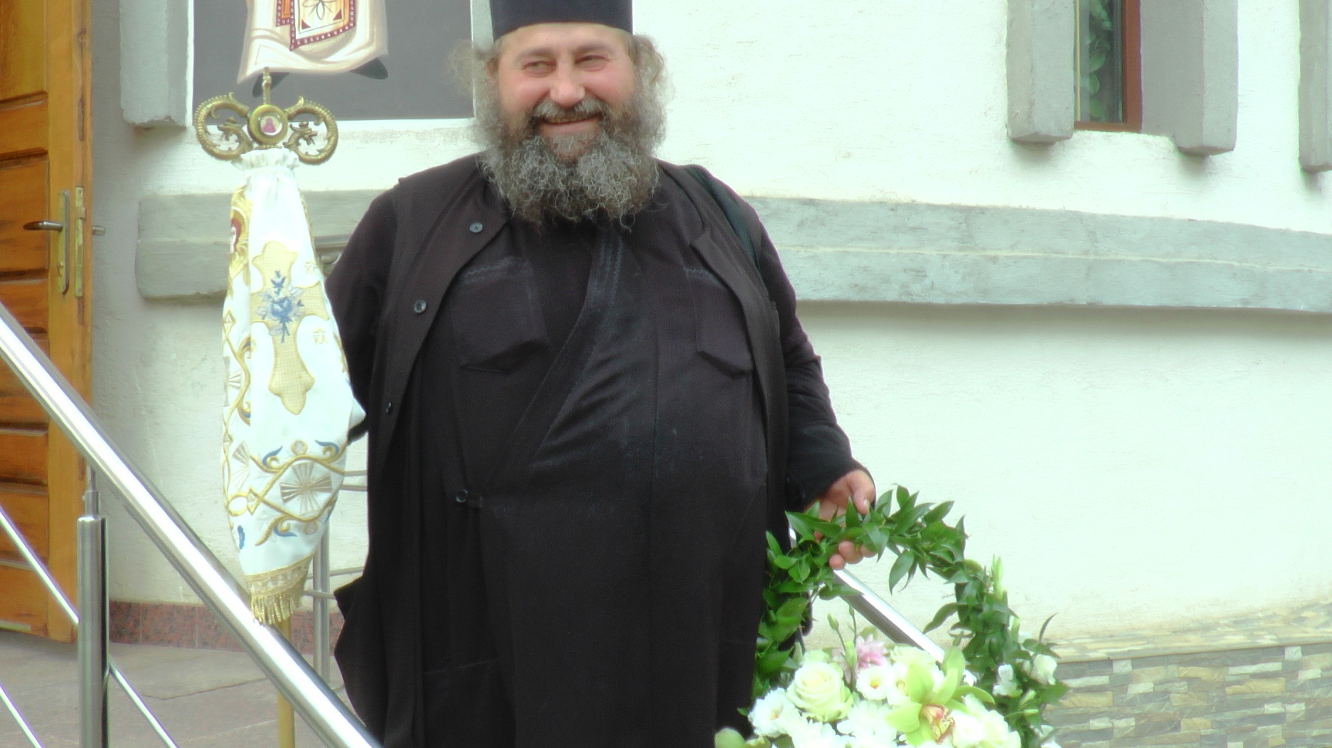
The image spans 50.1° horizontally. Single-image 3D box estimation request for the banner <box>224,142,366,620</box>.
[{"bbox_3d":[-0.472,0.014,1.800,0.175,0.600,0.130,-2,0,-9],"label":"banner"}]

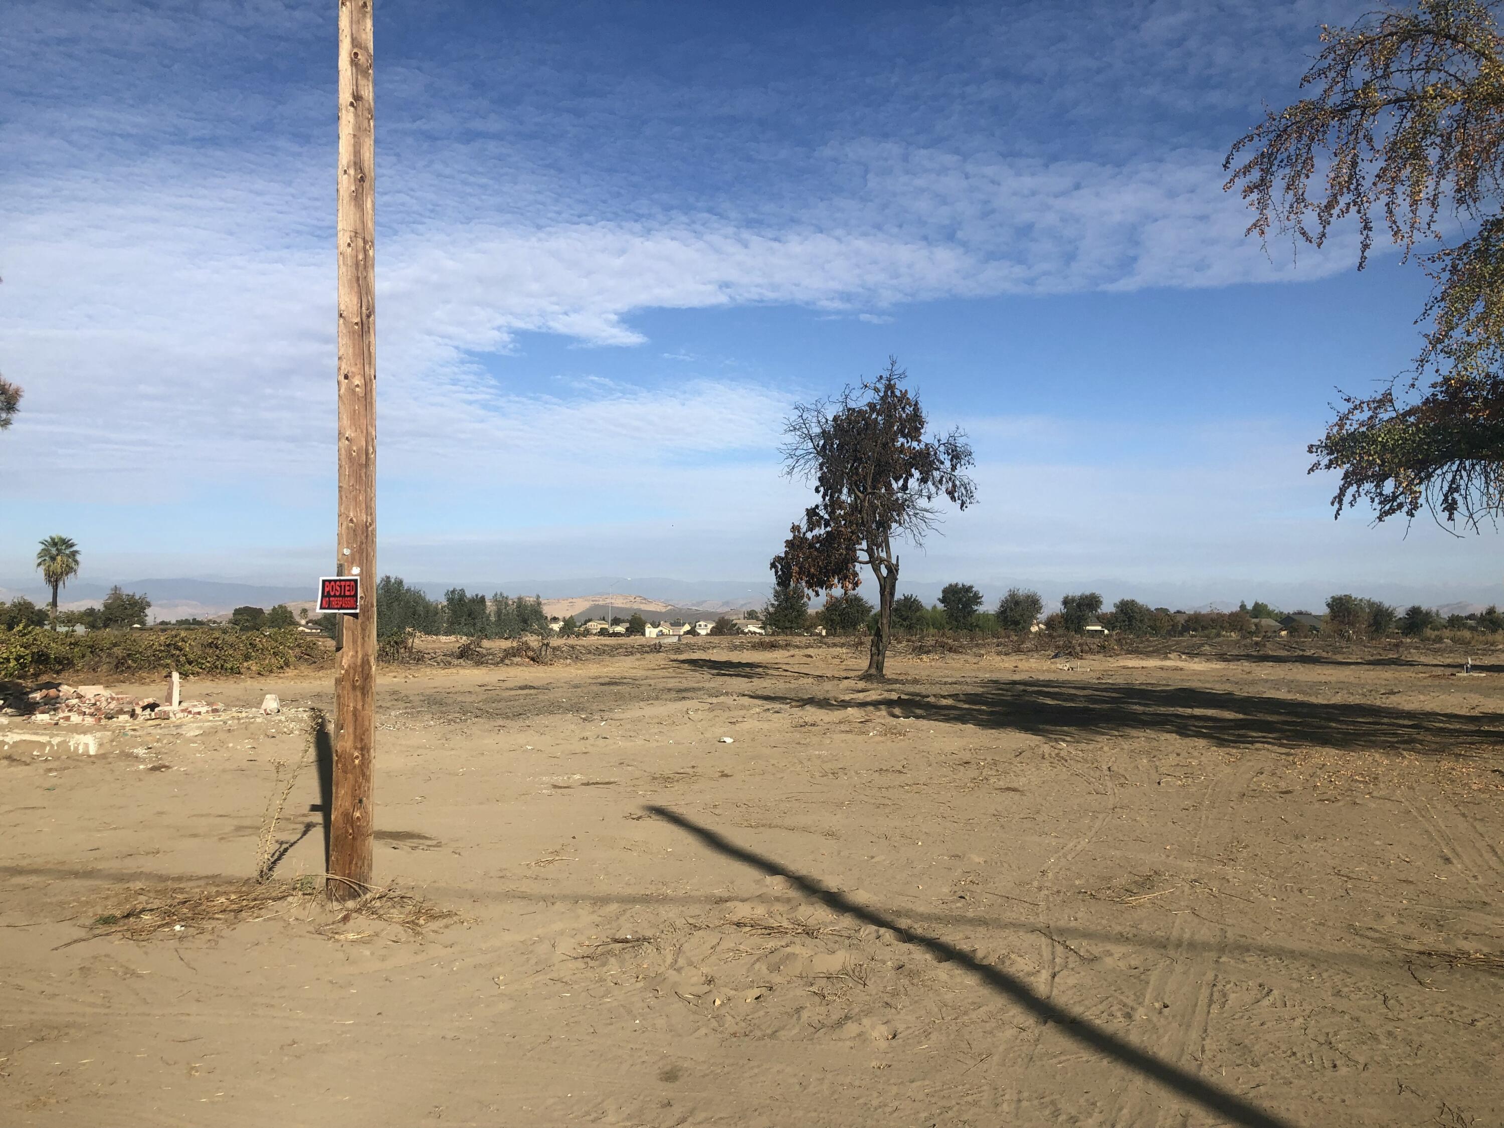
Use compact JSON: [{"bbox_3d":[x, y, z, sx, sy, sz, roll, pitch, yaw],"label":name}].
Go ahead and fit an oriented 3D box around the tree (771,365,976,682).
[{"bbox_3d":[3.600,-1.330,36.200,6.000,9.500,5.500,0,-3,0],"label":"tree"}]

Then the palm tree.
[{"bbox_3d":[-62.800,2.280,110.000,3.700,9.700,3.700,0,-3,0],"label":"palm tree"}]

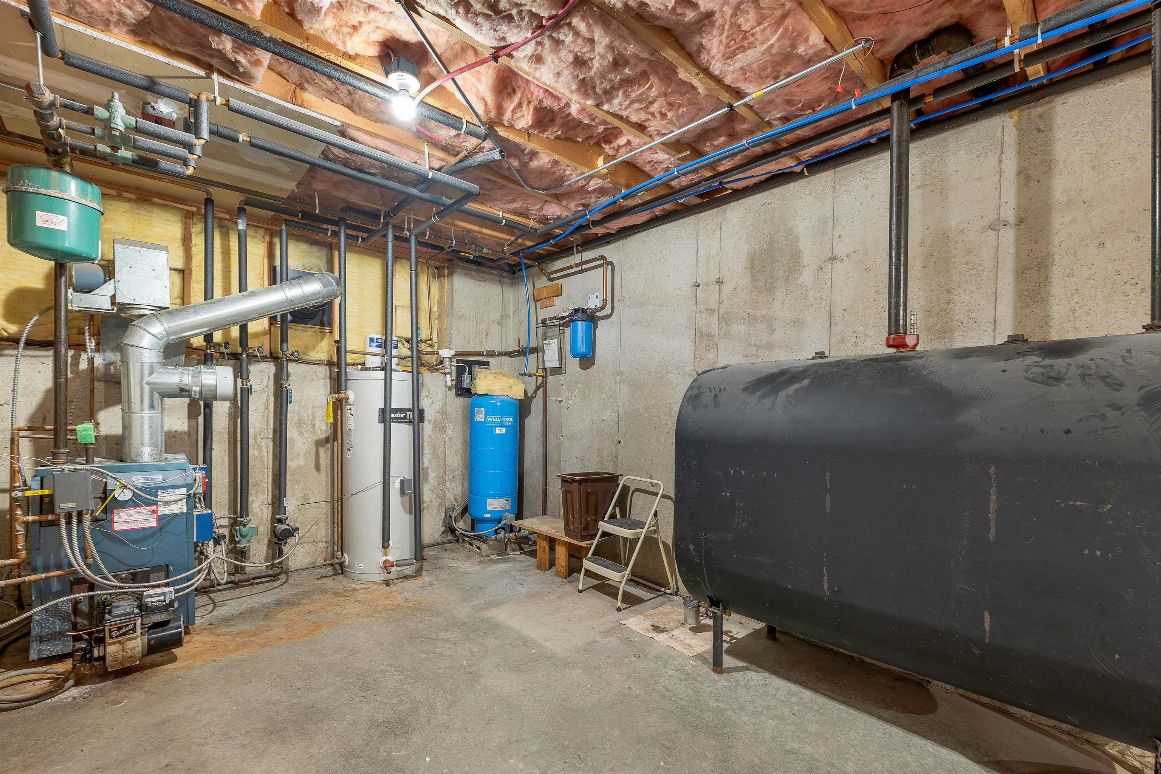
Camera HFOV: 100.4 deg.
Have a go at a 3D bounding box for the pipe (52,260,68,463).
[{"bbox_3d":[-2.364,-0.109,2.200,0.044,0.930,0.044,1,-1,-42],"label":"pipe"}]

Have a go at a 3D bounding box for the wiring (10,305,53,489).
[{"bbox_3d":[-2.634,0.048,2.320,0.130,0.860,0.170,1,-1,-42],"label":"wiring"}]

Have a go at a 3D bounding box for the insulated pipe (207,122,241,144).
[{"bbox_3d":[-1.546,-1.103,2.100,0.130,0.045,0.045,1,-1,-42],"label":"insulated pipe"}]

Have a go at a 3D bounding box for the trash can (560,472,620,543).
[{"bbox_3d":[0.058,0.778,3.200,0.370,0.390,0.220,1,-1,-42],"label":"trash can"}]

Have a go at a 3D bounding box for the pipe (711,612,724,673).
[{"bbox_3d":[0.580,1.079,2.050,0.044,0.272,0.044,0,-1,45],"label":"pipe"}]

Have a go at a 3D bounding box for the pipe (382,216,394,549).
[{"bbox_3d":[-1.211,0.006,3.050,0.045,2.060,0.045,1,-1,-22],"label":"pipe"}]

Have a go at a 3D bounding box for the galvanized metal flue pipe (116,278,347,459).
[{"bbox_3d":[-1.985,-0.125,2.840,1.030,1.090,0.300,1,-1,-16],"label":"galvanized metal flue pipe"}]

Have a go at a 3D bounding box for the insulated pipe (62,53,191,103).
[{"bbox_3d":[-1.707,-1.174,1.841,0.360,0.045,0.045,1,-1,-41],"label":"insulated pipe"}]

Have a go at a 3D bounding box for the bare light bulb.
[{"bbox_3d":[-0.604,-0.959,1.660,0.068,0.098,0.068,1,-1,-17],"label":"bare light bulb"}]

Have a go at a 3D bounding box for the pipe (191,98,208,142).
[{"bbox_3d":[-1.450,-1.020,1.850,0.047,0.165,0.047,1,-1,-42],"label":"pipe"}]

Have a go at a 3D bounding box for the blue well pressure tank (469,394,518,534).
[{"bbox_3d":[-0.692,0.575,3.870,0.390,1.170,0.390,1,-1,-14],"label":"blue well pressure tank"}]

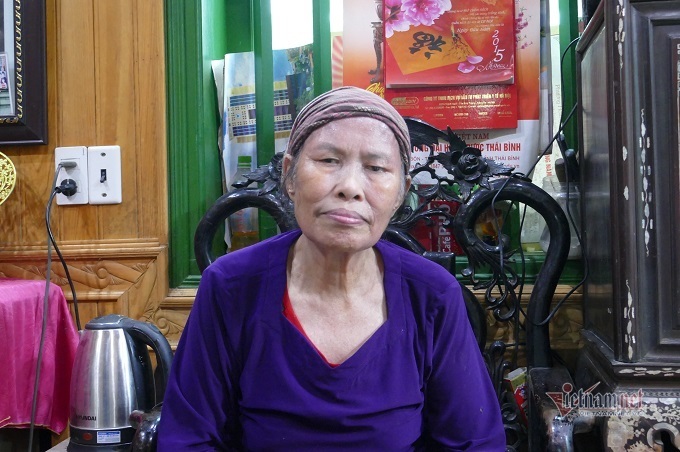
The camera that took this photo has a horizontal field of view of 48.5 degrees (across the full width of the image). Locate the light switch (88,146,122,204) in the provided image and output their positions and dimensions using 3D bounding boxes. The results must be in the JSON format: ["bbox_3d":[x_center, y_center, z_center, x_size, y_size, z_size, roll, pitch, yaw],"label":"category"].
[{"bbox_3d":[-0.487,-0.105,1.565,0.070,0.120,0.017,-1,-1,4],"label":"light switch"}]

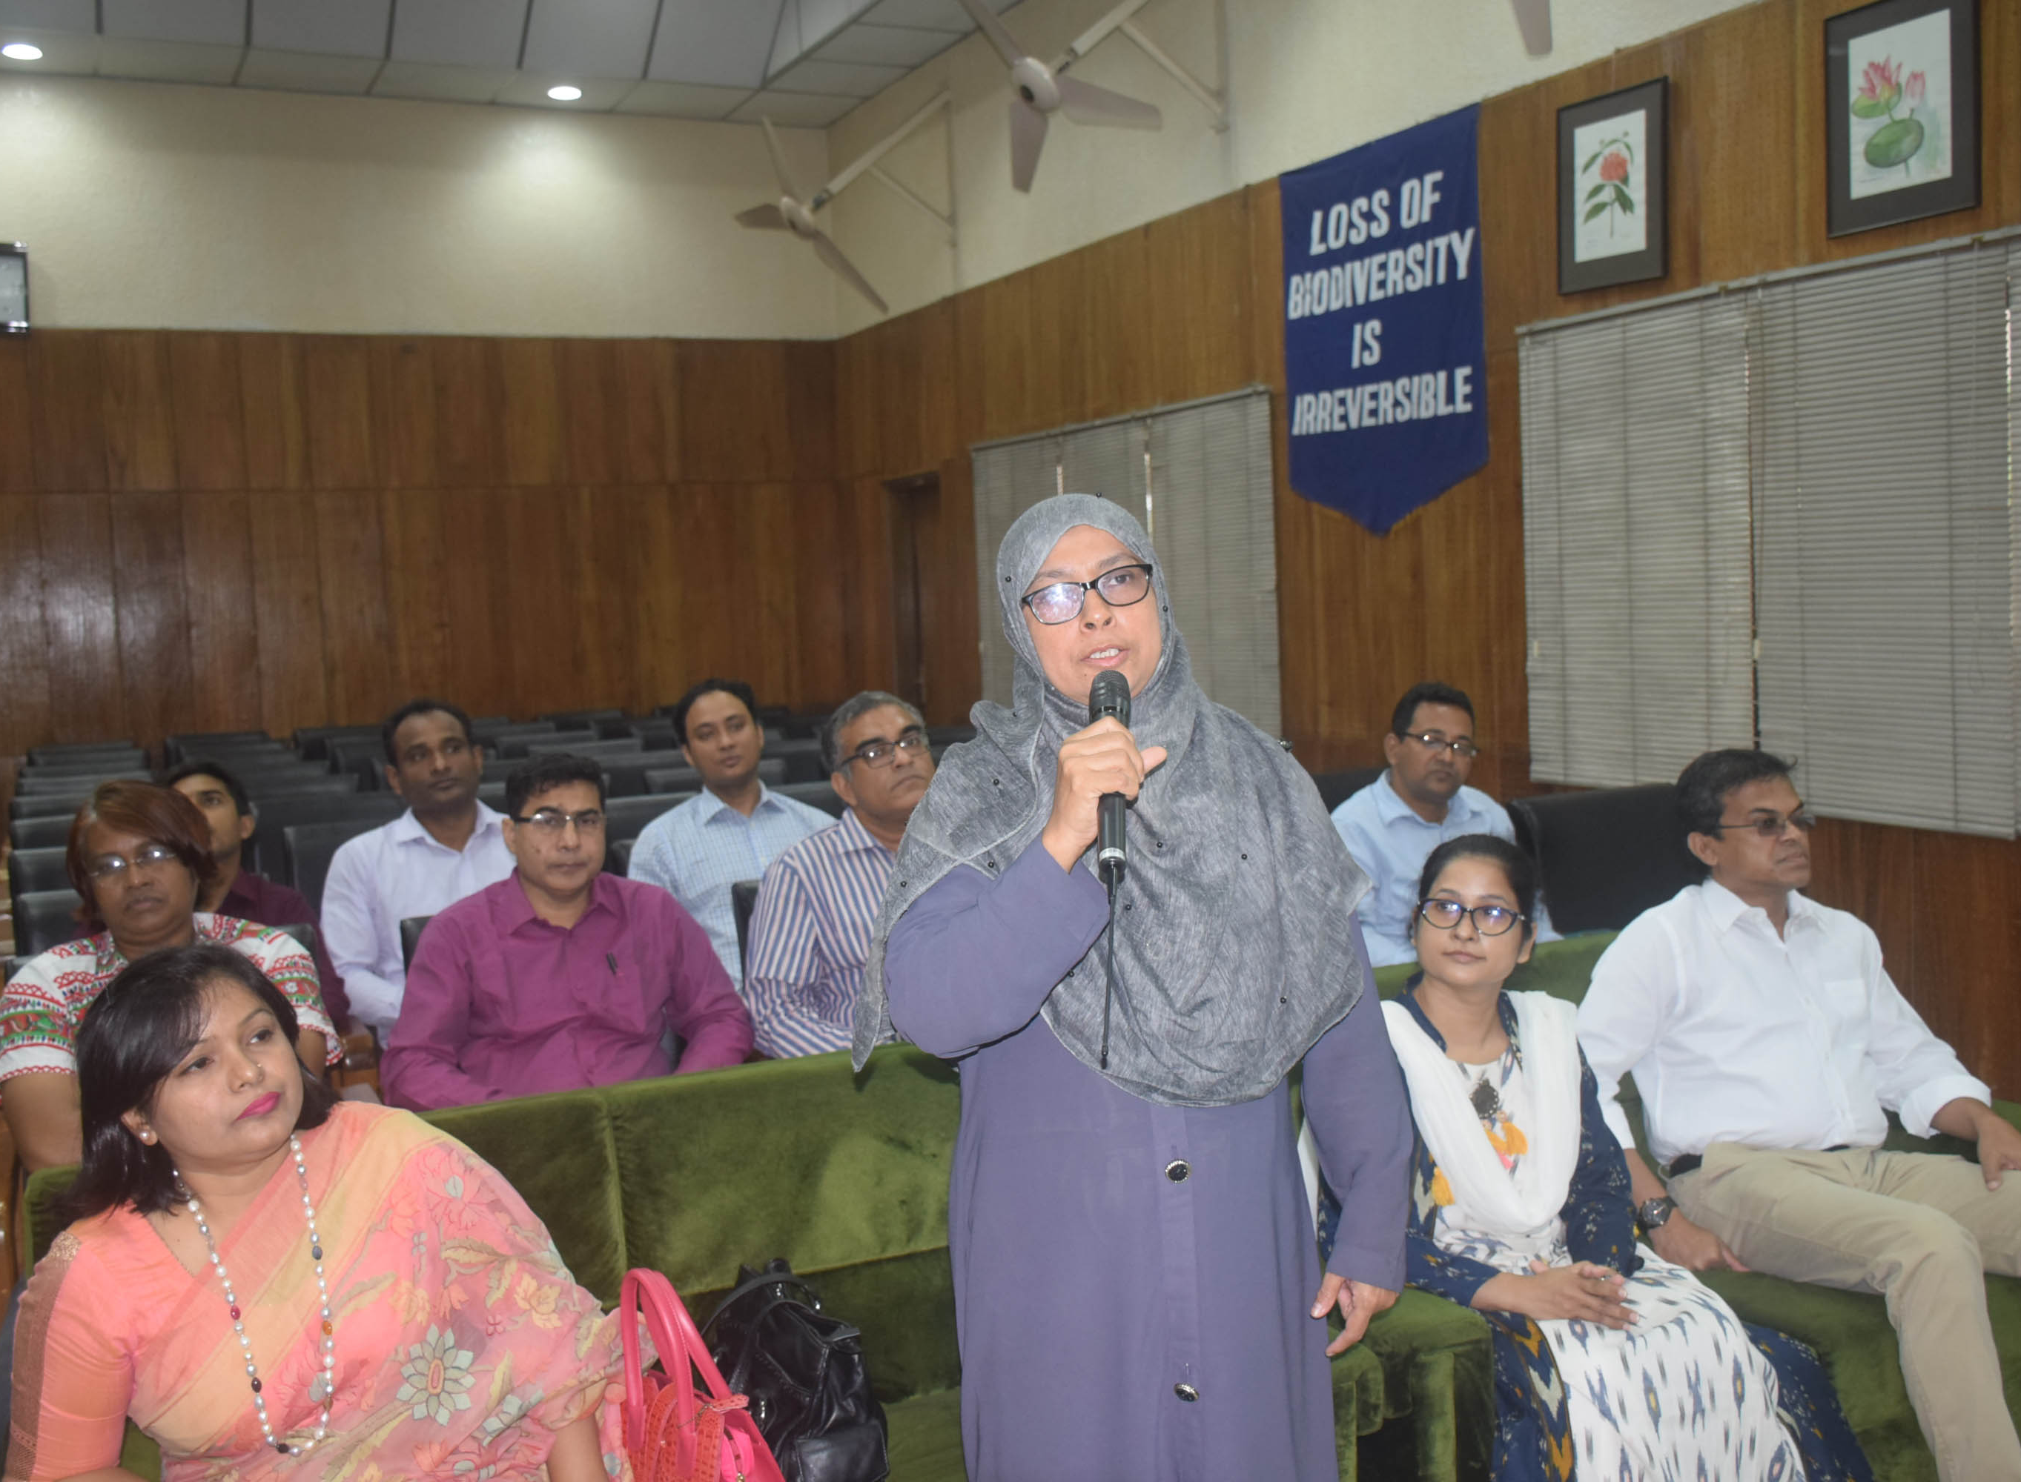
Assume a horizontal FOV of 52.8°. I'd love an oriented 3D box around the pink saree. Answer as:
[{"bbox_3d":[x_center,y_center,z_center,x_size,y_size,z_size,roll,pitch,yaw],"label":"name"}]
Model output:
[{"bbox_3d":[-0.627,0.849,1.934,0.600,0.964,0.780,-4,5,-25],"label":"pink saree"}]

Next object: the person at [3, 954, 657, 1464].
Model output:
[{"bbox_3d":[-0.648,0.783,1.942,0.620,1.195,0.820,-4,5,-25],"label":"person"}]

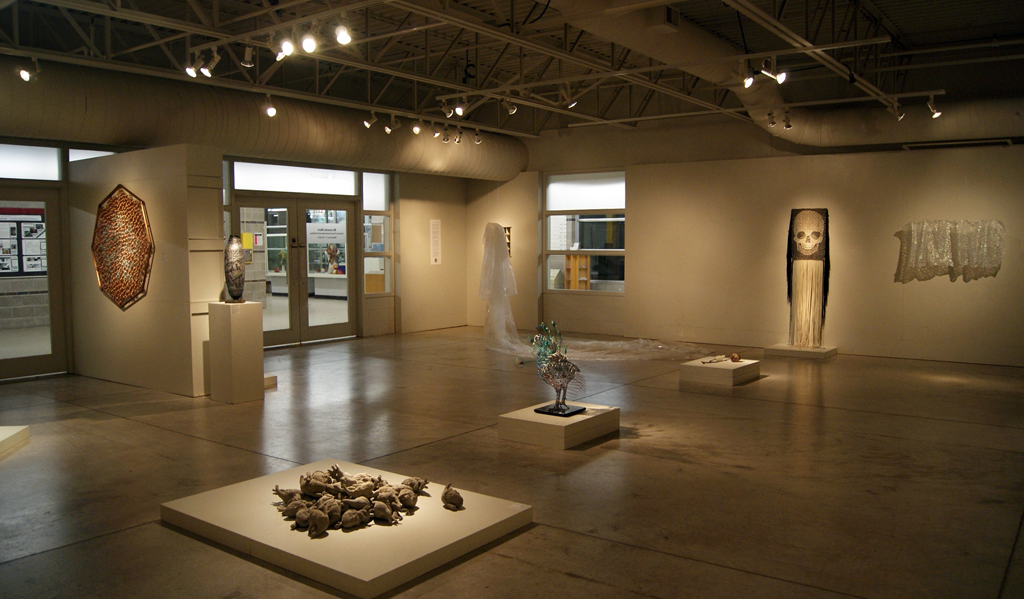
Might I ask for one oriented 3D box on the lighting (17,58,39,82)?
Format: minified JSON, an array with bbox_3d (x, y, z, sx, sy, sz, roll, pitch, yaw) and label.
[{"bbox_3d":[-4.590,-2.170,7.277,0.140,0.200,0.180,2,4,23],"label":"lighting"}]

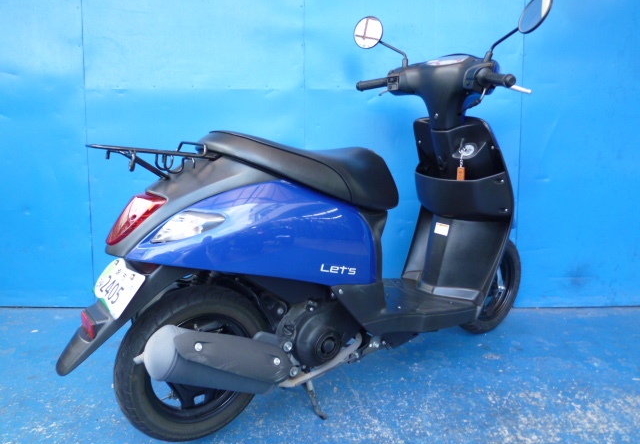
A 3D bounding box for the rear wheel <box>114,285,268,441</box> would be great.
[{"bbox_3d":[-0.304,0.355,1.209,0.398,0.398,0.085,-7,15,-34],"label":"rear wheel"}]

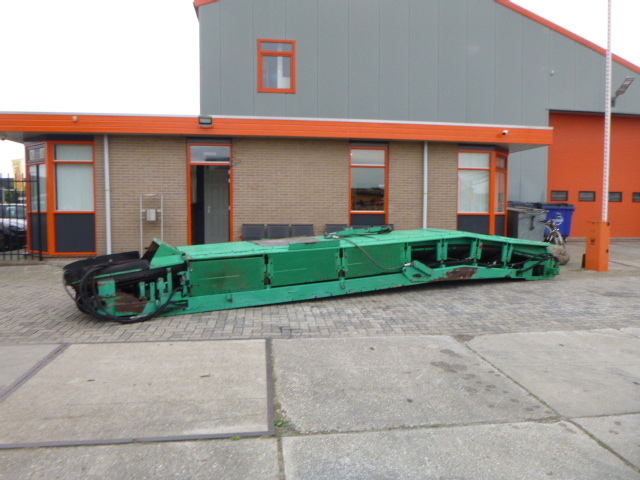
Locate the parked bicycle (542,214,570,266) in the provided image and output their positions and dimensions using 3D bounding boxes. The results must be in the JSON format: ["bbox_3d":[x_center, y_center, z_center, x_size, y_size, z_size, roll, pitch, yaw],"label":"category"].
[{"bbox_3d":[6.089,-0.077,11.900,0.600,1.050,1.700,2,4,22],"label":"parked bicycle"}]

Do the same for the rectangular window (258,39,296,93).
[{"bbox_3d":[-1.358,-5.502,14.648,1.216,1.679,0.120,0,4,-7],"label":"rectangular window"}]

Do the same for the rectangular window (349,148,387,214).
[{"bbox_3d":[1.180,-1.445,11.204,0.900,1.630,0.100,0,4,-7],"label":"rectangular window"}]

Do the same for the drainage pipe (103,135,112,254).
[{"bbox_3d":[-4.753,-0.978,10.345,0.090,2.720,0.090,0,4,-7],"label":"drainage pipe"}]

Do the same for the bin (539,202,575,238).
[{"bbox_3d":[7.880,-0.583,15.700,1.250,1.350,1.000,0,4,-7],"label":"bin"}]

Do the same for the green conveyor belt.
[{"bbox_3d":[0.480,0.319,7.663,8.100,0.970,1.550,-2,5,-24],"label":"green conveyor belt"}]

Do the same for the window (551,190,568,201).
[{"bbox_3d":[8.443,-1.547,16.252,0.620,0.360,0.060,0,4,-7],"label":"window"}]

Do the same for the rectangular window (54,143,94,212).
[{"bbox_3d":[-5.382,-1.367,10.157,0.860,1.558,0.120,0,4,-7],"label":"rectangular window"}]

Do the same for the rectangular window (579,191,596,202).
[{"bbox_3d":[9.496,-1.542,16.389,0.630,0.370,0.060,0,4,-7],"label":"rectangular window"}]

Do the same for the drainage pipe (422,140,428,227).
[{"bbox_3d":[2.535,-0.974,11.119,0.085,2.771,0.085,0,4,-7],"label":"drainage pipe"}]

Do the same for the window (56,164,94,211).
[{"bbox_3d":[-5.484,-1.173,10.367,0.810,1.060,0.090,0,4,-7],"label":"window"}]

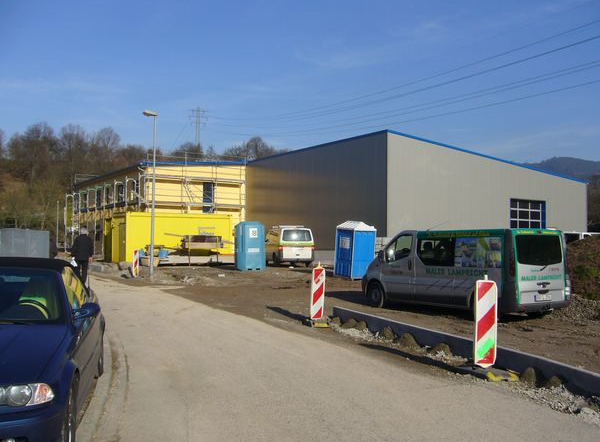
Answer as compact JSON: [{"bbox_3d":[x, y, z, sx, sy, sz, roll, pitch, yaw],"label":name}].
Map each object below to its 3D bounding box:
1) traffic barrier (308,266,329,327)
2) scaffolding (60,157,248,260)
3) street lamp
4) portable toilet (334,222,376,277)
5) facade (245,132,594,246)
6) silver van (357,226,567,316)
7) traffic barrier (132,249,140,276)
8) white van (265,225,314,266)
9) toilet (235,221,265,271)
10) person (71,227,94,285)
[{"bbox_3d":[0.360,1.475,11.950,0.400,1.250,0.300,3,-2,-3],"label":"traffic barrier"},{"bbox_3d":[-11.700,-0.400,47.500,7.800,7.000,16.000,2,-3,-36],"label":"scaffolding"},{"bbox_3d":[-5.360,-0.940,21.750,0.560,6.100,0.240,2,-2,-26],"label":"street lamp"},{"bbox_3d":[2.270,1.150,24.700,1.160,2.300,1.160,5,-2,-35],"label":"portable toilet"},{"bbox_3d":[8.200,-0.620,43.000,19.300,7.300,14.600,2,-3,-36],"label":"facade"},{"bbox_3d":[3.790,1.260,15.250,1.930,1.980,5.100,2,-3,-36],"label":"silver van"},{"bbox_3d":[-6.250,1.600,23.200,0.300,1.100,0.250,1,-2,-9],"label":"traffic barrier"},{"bbox_3d":[-0.630,1.360,33.100,1.920,2.080,4.900,1,-2,-13],"label":"white van"},{"bbox_3d":[-2.400,1.200,28.400,1.150,2.270,1.150,1,-2,-22],"label":"toilet"},{"bbox_3d":[-6.500,1.075,18.200,0.620,1.770,0.450,1,-2,-12],"label":"person"}]

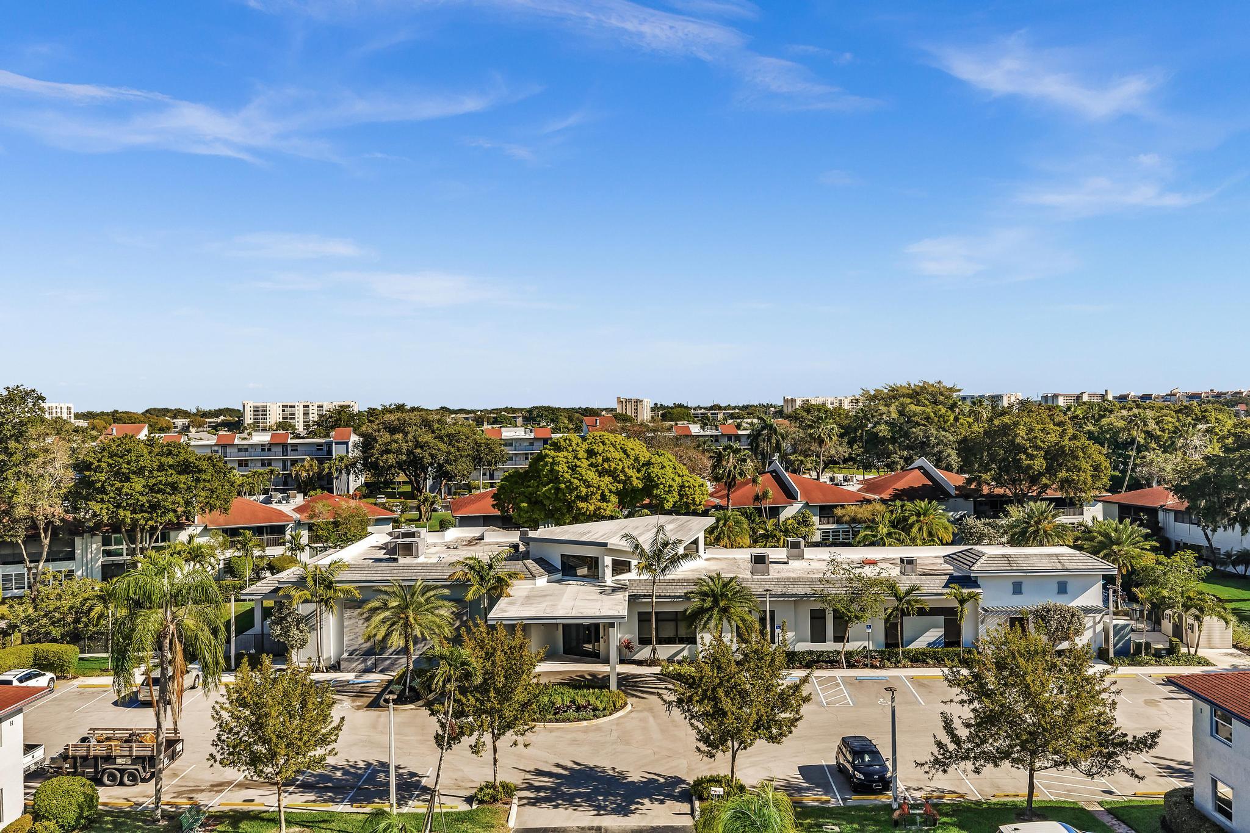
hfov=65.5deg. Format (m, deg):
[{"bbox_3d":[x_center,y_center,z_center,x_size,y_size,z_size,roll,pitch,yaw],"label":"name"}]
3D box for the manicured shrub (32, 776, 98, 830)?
[{"bbox_3d":[-21.622,14.943,37.500,2.600,2.100,2.600,-1,1,-3],"label":"manicured shrub"}]

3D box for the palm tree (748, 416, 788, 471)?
[{"bbox_3d":[22.225,7.148,150.000,6.200,14.300,6.000,-1,1,0],"label":"palm tree"}]

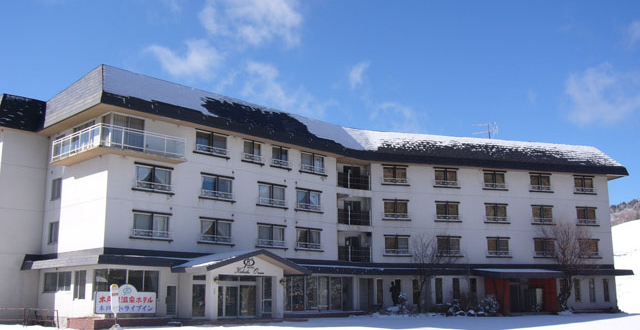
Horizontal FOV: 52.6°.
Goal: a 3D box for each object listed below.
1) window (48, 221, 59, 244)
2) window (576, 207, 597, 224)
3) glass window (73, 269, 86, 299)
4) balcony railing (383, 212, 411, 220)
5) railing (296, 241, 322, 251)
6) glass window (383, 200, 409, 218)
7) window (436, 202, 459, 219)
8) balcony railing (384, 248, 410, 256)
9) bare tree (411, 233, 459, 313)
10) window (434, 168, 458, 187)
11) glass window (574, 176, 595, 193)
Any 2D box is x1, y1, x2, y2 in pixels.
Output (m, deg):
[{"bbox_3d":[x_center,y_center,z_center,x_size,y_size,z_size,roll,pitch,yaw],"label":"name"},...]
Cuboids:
[{"bbox_3d":[-17.345,4.418,42.164,1.400,1.400,0.150,-12,-16,44],"label":"window"},{"bbox_3d":[24.845,4.708,60.326,2.200,1.600,0.220,3,-12,-16],"label":"window"},{"bbox_3d":[-12.847,6.432,34.672,0.200,1.548,1.564,11,-17,-43],"label":"glass window"},{"bbox_3d":[6.066,4.016,50.617,2.309,0.505,0.200,3,-12,-15],"label":"balcony railing"},{"bbox_3d":[-0.633,5.694,45.294,2.517,0.544,0.200,11,-16,-42],"label":"railing"},{"bbox_3d":[6.366,3.718,54.558,2.154,1.534,0.150,3,-12,-15],"label":"glass window"},{"bbox_3d":[10.995,3.967,55.801,2.154,1.534,0.150,3,-12,-15],"label":"window"},{"bbox_3d":[6.475,7.227,54.068,2.400,0.680,0.280,3,-12,-16],"label":"balcony railing"},{"bbox_3d":[9.217,8.693,52.088,3.700,6.300,3.400,0,-12,0],"label":"bare tree"},{"bbox_3d":[11.025,1.133,56.399,2.154,1.534,0.150,3,-12,-15],"label":"window"},{"bbox_3d":[25.230,1.906,61.729,2.139,1.555,0.150,3,-12,-15],"label":"glass window"}]

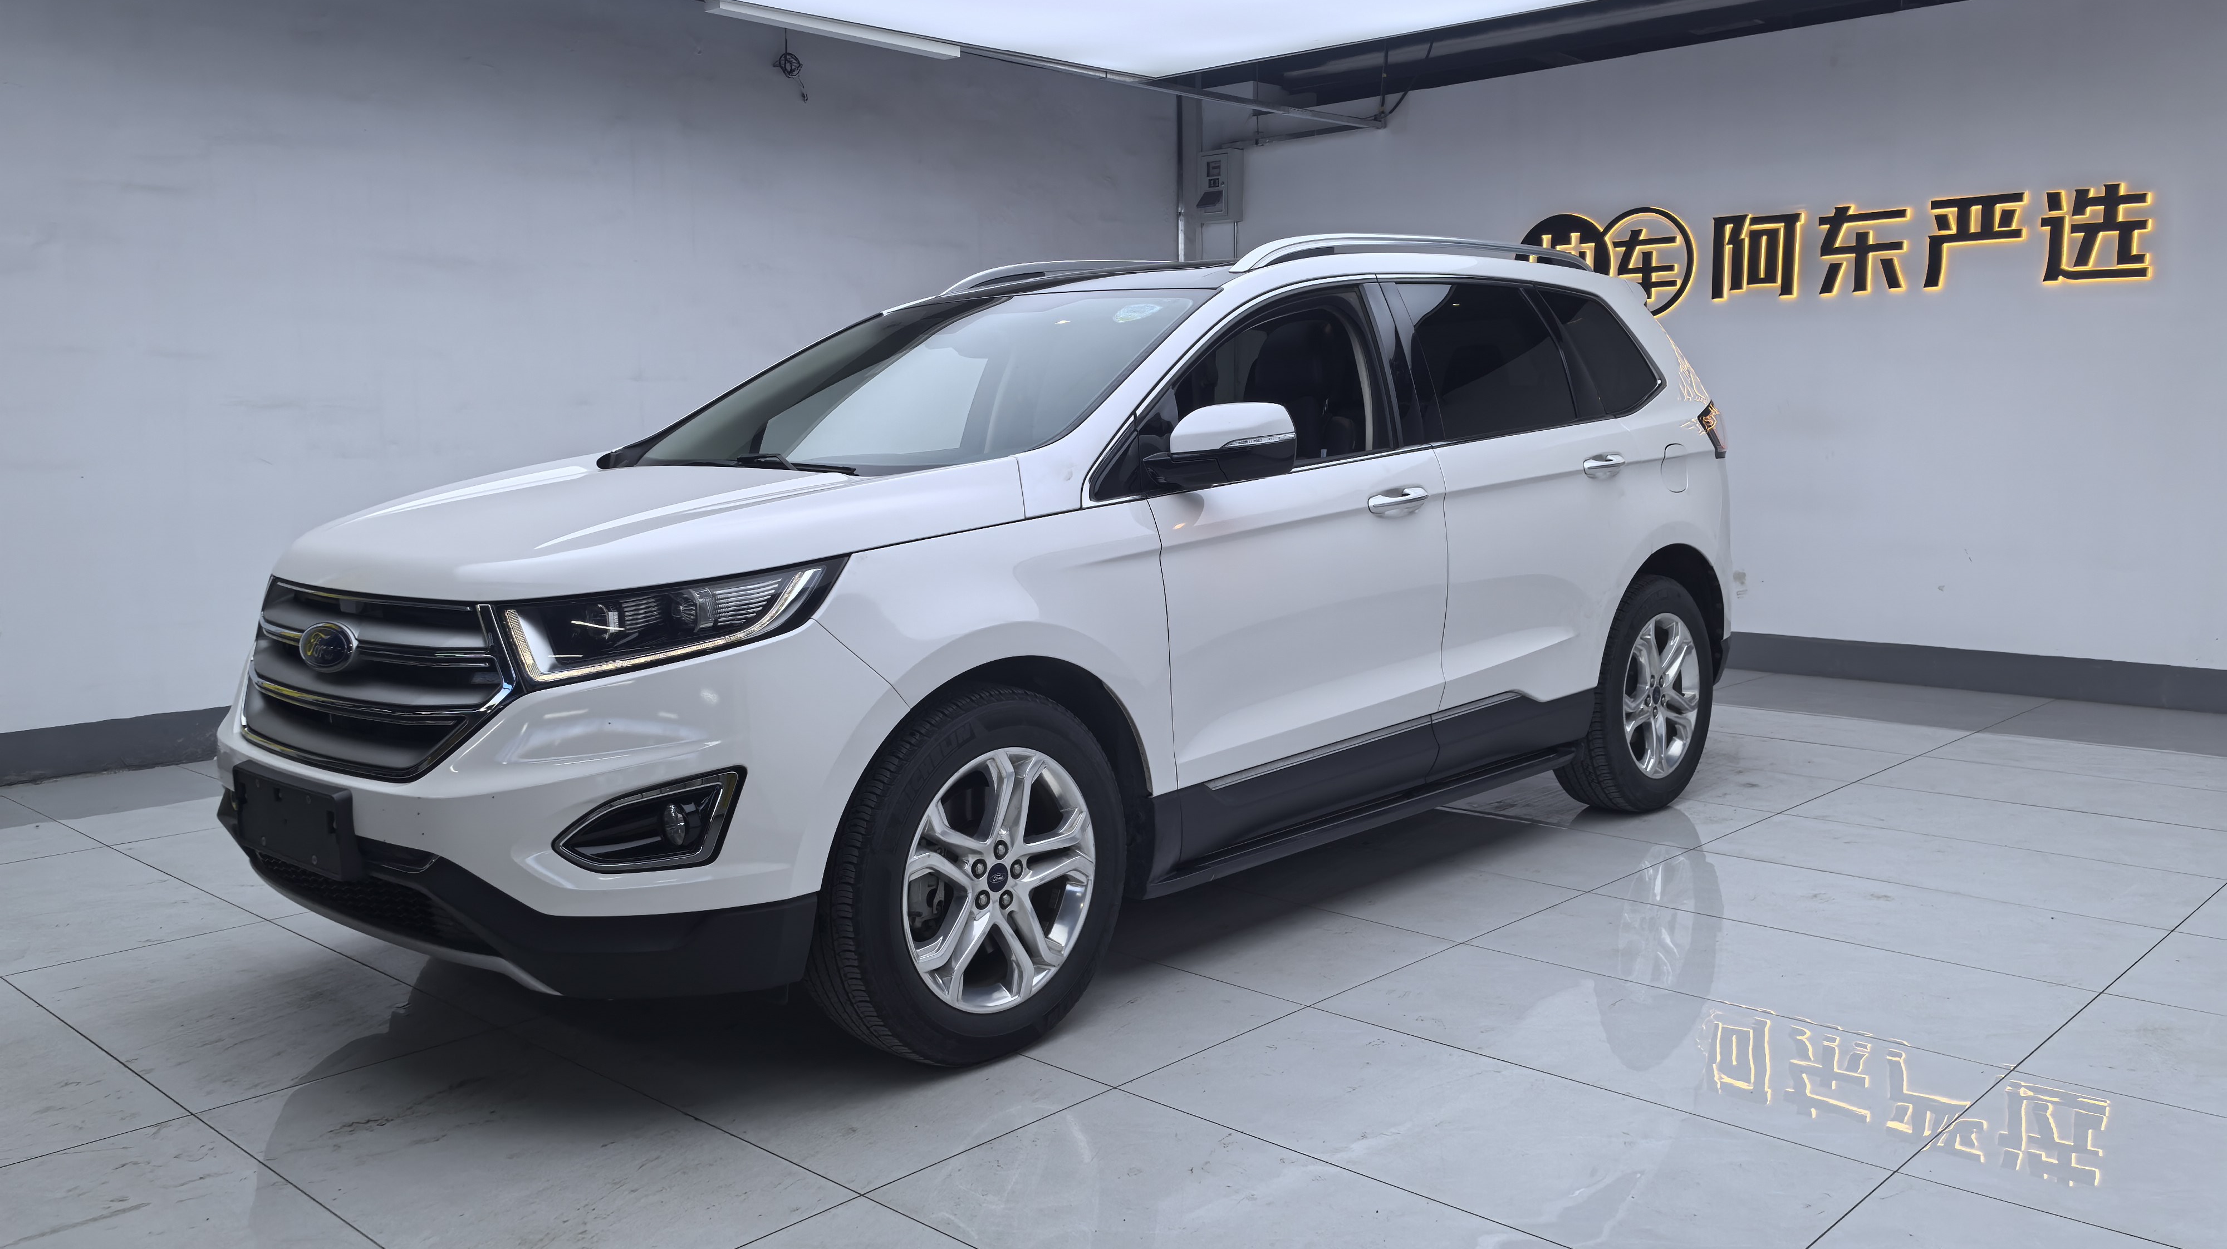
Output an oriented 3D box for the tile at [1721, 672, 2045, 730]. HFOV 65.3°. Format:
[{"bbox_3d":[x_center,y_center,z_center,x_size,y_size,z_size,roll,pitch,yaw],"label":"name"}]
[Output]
[{"bbox_3d":[3.267,0.335,7.522,1.200,0.010,1.066,6,9,43],"label":"tile"}]

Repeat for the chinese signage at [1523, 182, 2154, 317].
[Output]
[{"bbox_3d":[3.153,-1.736,8.065,2.940,0.540,0.050,6,9,43],"label":"chinese signage"}]

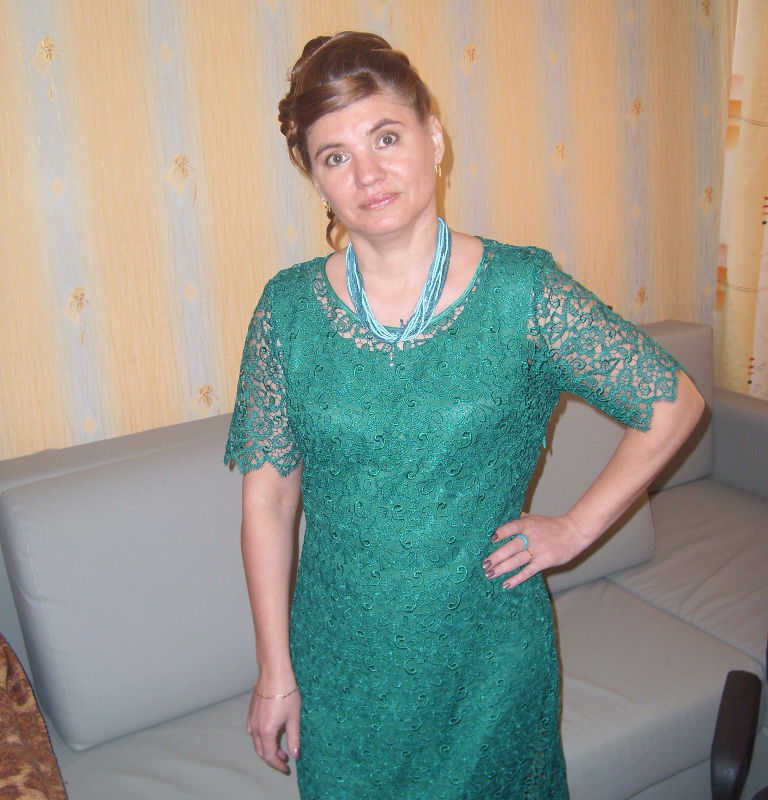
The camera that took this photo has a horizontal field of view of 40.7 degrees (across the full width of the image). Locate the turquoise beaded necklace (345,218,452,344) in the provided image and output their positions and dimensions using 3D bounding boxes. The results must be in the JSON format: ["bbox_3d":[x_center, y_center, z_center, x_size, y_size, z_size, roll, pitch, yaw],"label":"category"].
[{"bbox_3d":[0.018,-0.155,1.310,0.137,0.152,0.135,-3,9,8],"label":"turquoise beaded necklace"}]

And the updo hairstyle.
[{"bbox_3d":[-0.028,-0.341,1.315,0.190,0.250,0.225,-19,8,8],"label":"updo hairstyle"}]

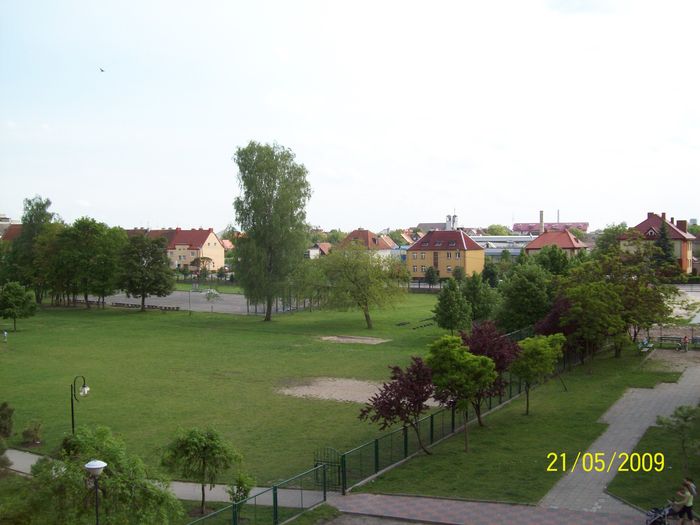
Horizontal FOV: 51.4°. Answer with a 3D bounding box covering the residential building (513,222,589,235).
[{"bbox_3d":[110.119,-12.597,399.803,41.000,18.500,14.000,1,2,34],"label":"residential building"}]

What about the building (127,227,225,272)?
[{"bbox_3d":[-55.725,-4.202,227.391,36.000,12.200,10.500,1,2,34],"label":"building"}]

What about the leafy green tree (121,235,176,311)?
[{"bbox_3d":[-27.780,1.405,98.800,7.348,10.404,7.348,-2,3,-16],"label":"leafy green tree"}]

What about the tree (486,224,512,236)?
[{"bbox_3d":[58.902,-6.609,290.199,11.150,17.060,10.600,-1,1,11],"label":"tree"}]

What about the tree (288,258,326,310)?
[{"bbox_3d":[-5.612,2.975,96.126,5.018,7.007,5.018,0,2,0],"label":"tree"}]

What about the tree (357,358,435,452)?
[{"bbox_3d":[2.011,6.190,31.492,3.288,4.265,3.100,0,2,0],"label":"tree"}]

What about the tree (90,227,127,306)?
[{"bbox_3d":[-39.858,0.818,120.158,6.590,13.510,6.400,-1,1,-18],"label":"tree"}]

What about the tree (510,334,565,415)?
[{"bbox_3d":[10.649,6.316,41.252,3.060,4.480,2.960,-1,1,14],"label":"tree"}]

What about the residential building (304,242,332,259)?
[{"bbox_3d":[-8.436,-1.976,199.839,6.500,6.500,7.500,1,4,38],"label":"residential building"}]

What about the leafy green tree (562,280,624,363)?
[{"bbox_3d":[18.281,4.665,54.664,4.670,6.645,4.670,0,3,18],"label":"leafy green tree"}]

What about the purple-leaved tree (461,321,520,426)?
[{"bbox_3d":[7.006,5.521,36.174,3.031,5.293,3.031,0,2,0],"label":"purple-leaved tree"}]

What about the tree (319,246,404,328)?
[{"bbox_3d":[1.543,2.792,85.114,9.810,9.790,9.320,-1,1,1],"label":"tree"}]

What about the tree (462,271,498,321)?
[{"bbox_3d":[14.427,3.826,80.623,4.105,5.891,4.105,0,3,10],"label":"tree"}]

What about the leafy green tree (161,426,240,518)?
[{"bbox_3d":[-5.741,7.999,27.912,2.910,3.466,2.910,-2,3,-12],"label":"leafy green tree"}]

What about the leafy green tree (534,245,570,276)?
[{"bbox_3d":[39.021,1.152,140.108,6.920,9.230,6.580,-1,1,16],"label":"leafy green tree"}]

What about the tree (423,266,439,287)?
[{"bbox_3d":[15.165,2.874,137.140,3.100,4.243,3.100,0,2,0],"label":"tree"}]

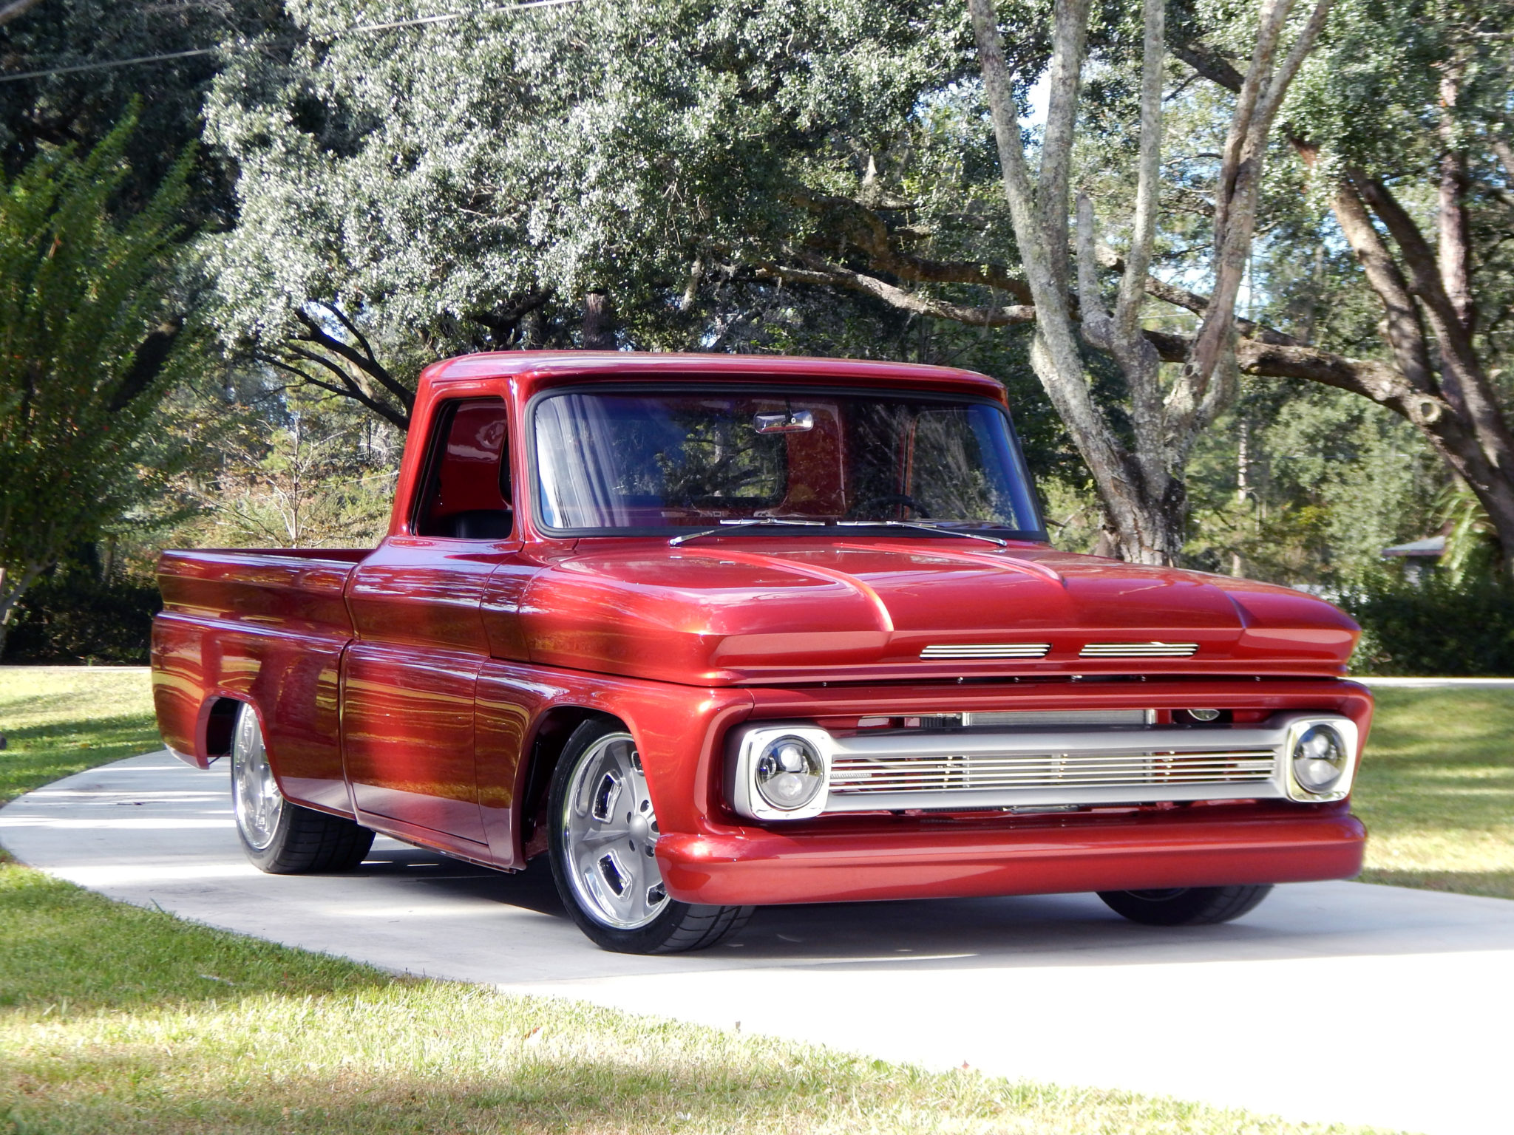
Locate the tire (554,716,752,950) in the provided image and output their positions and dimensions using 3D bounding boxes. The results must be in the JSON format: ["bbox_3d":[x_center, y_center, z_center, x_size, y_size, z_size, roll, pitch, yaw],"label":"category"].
[{"bbox_3d":[-0.249,0.683,8.700,0.245,0.650,0.650,1,-1,-41],"label":"tire"}]

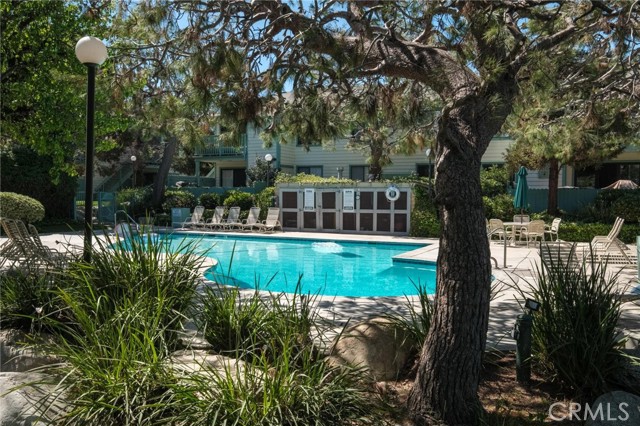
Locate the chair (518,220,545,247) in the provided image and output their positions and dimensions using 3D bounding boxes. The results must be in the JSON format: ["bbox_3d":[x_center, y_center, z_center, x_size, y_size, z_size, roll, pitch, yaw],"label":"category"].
[{"bbox_3d":[6.624,0.628,16.100,0.580,0.840,0.600,0,3,-8],"label":"chair"}]

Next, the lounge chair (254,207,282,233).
[{"bbox_3d":[-2.166,0.286,22.100,0.660,1.000,1.550,1,3,28],"label":"lounge chair"}]

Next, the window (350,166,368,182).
[{"bbox_3d":[2.028,-1.906,26.740,1.050,1.130,0.100,1,3,28],"label":"window"}]

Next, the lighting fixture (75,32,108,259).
[{"bbox_3d":[-2.745,-0.482,6.150,0.380,3.250,0.380,0,2,0],"label":"lighting fixture"}]

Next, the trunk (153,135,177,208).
[{"bbox_3d":[-7.735,-1.845,25.742,1.250,4.100,0.800,0,3,0],"label":"trunk"}]

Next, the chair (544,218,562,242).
[{"bbox_3d":[7.941,0.573,17.646,0.560,0.820,0.540,-1,3,-17],"label":"chair"}]

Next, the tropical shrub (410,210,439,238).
[{"bbox_3d":[3.972,0.385,19.439,1.050,1.030,0.900,0,3,0],"label":"tropical shrub"}]

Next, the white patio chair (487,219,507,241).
[{"bbox_3d":[5.697,0.615,16.400,0.600,0.840,0.580,-2,3,-38],"label":"white patio chair"}]

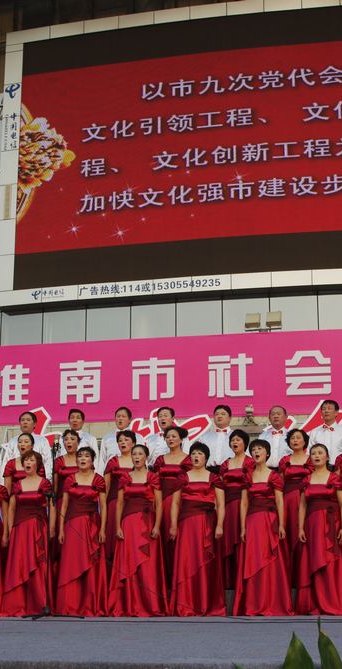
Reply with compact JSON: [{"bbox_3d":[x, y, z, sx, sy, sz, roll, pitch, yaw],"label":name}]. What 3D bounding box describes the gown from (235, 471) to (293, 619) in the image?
[{"bbox_3d":[0.873,1.987,10.387,0.540,1.365,0.450,-3,-13,10],"label":"gown"}]

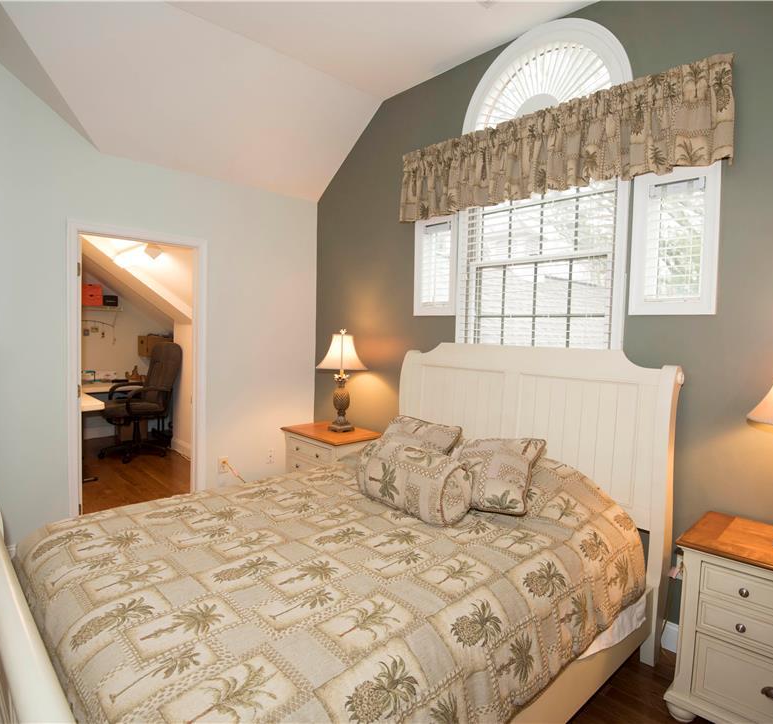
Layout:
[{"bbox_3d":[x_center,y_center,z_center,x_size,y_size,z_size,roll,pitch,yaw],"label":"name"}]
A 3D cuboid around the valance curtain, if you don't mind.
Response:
[{"bbox_3d":[0.813,-1.139,2.719,1.880,0.480,0.100,5,5,43],"label":"valance curtain"}]

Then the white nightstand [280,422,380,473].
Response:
[{"bbox_3d":[-0.450,0.880,3.751,0.700,0.680,0.470,5,5,43],"label":"white nightstand"}]

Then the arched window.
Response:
[{"bbox_3d":[0.848,-0.865,2.765,1.020,2.040,0.100,5,5,43],"label":"arched window"}]

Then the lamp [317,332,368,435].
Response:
[{"bbox_3d":[-0.351,0.143,3.720,0.390,0.775,0.390,1,3,0],"label":"lamp"}]

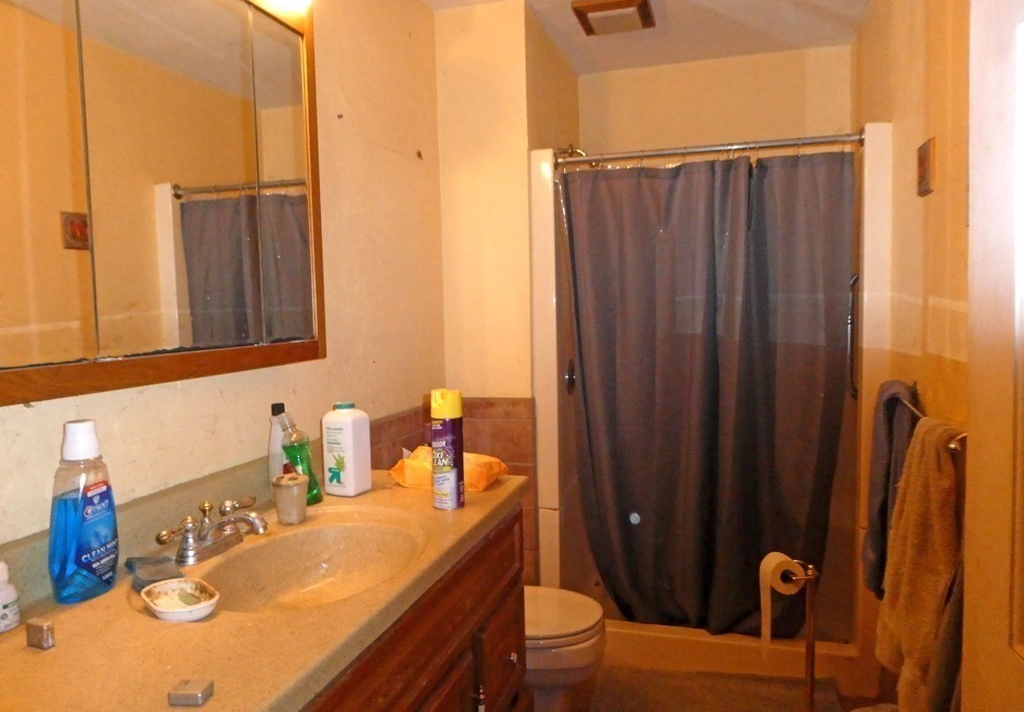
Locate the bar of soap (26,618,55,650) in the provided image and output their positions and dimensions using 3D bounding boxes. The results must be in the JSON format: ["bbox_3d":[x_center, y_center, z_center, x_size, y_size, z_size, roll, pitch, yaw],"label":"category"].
[{"bbox_3d":[-0.607,0.359,0.915,0.035,0.029,0.013,0,4,19],"label":"bar of soap"}]

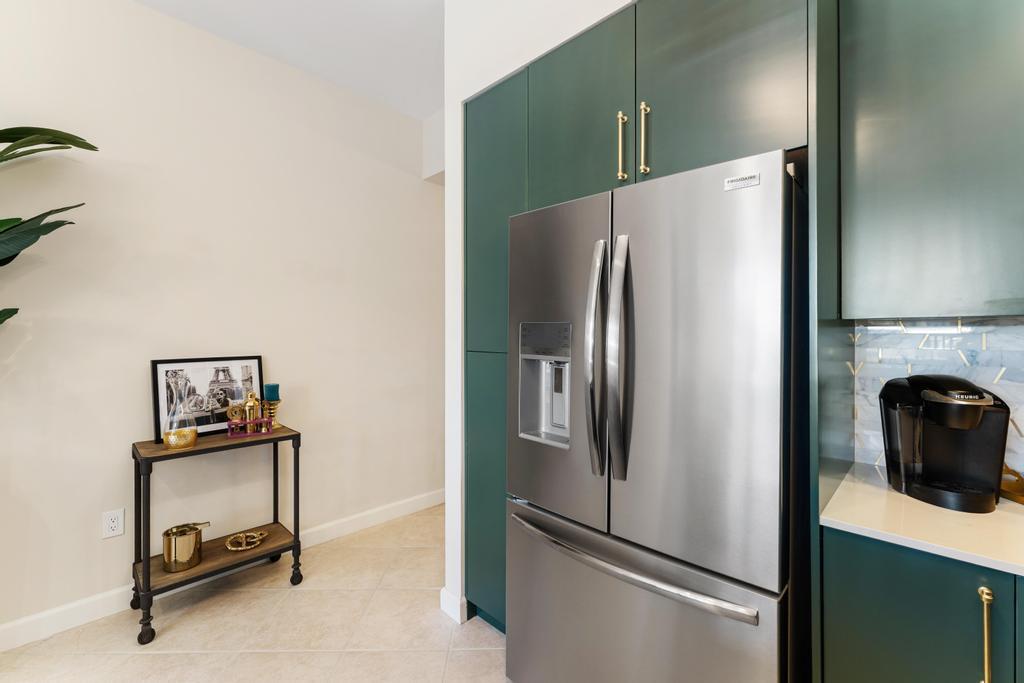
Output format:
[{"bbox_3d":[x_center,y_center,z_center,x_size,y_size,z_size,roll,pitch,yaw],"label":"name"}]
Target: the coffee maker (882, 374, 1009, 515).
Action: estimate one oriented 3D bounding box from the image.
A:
[{"bbox_3d":[1.194,0.255,1.187,0.250,0.330,0.330,0,0,43],"label":"coffee maker"}]

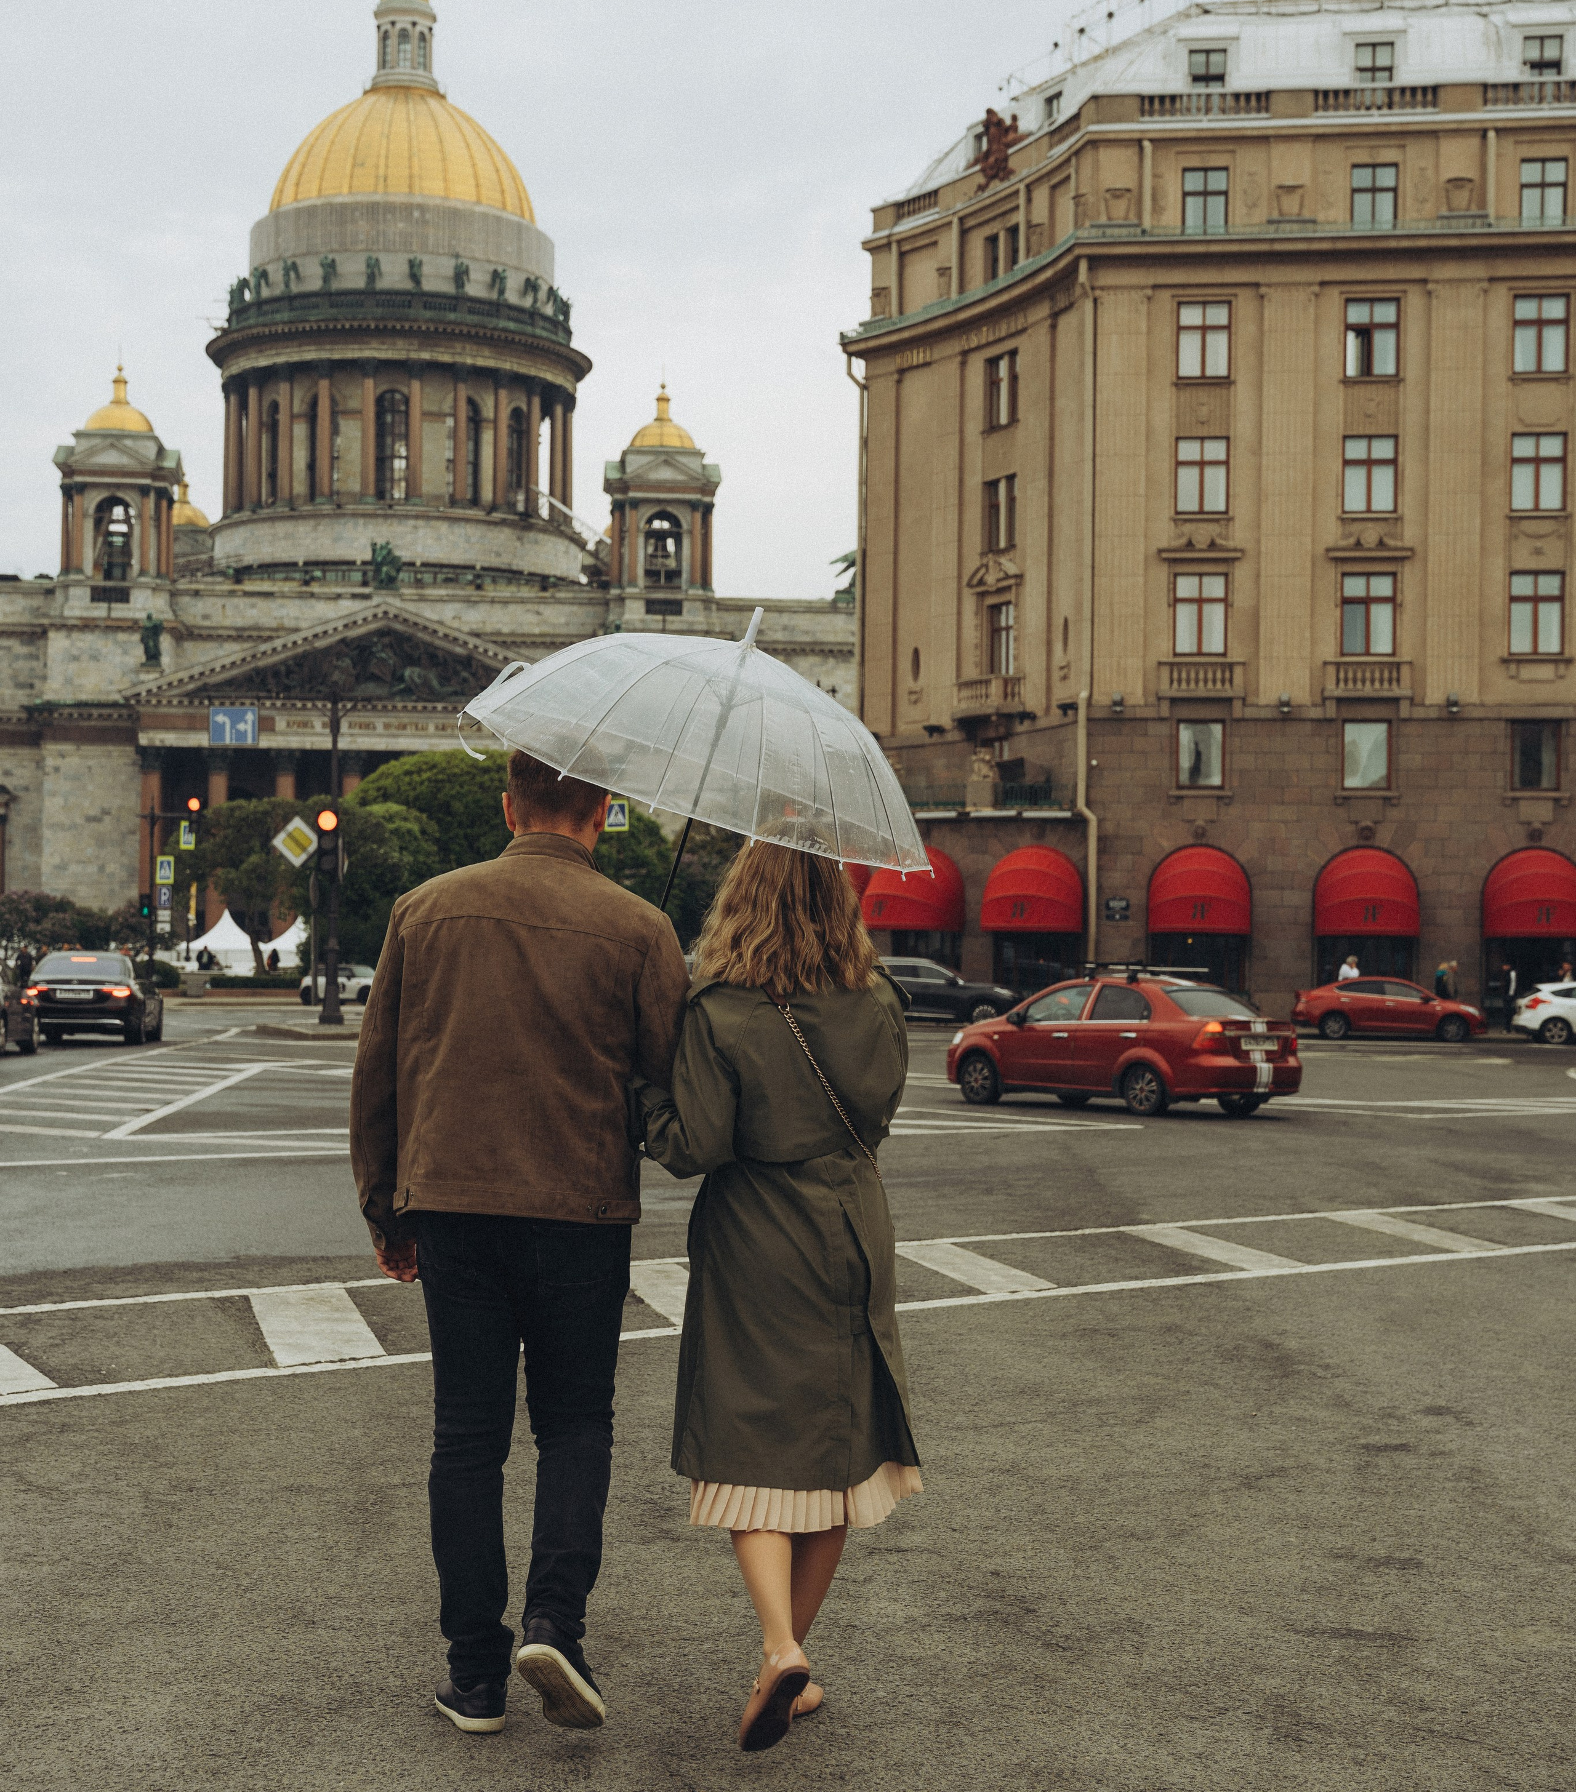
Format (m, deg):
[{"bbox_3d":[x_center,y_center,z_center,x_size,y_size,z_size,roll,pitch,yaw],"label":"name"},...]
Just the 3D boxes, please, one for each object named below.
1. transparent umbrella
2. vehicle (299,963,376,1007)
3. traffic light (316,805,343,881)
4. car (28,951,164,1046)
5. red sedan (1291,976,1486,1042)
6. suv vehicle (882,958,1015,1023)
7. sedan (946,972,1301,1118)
[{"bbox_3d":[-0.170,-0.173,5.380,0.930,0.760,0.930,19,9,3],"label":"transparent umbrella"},{"bbox_3d":[-15.200,3.130,100.800,3.850,1.420,1.730,0,-1,27],"label":"vehicle"},{"bbox_3d":[-8.979,-1.047,56.500,0.420,1.280,0.360,1,-1,-7],"label":"traffic light"},{"bbox_3d":[-11.744,1.715,49.228,1.910,1.490,5.120,1,-1,-7],"label":"car"},{"bbox_3d":[13.610,2.522,65.300,4.420,1.470,1.730,1,-1,8],"label":"red sedan"},{"bbox_3d":[3.700,2.488,76.800,4.750,1.720,1.920,1,-1,7],"label":"suv vehicle"},{"bbox_3d":[3.633,1.605,32.100,1.710,1.570,4.310,2,-1,-40],"label":"sedan"}]

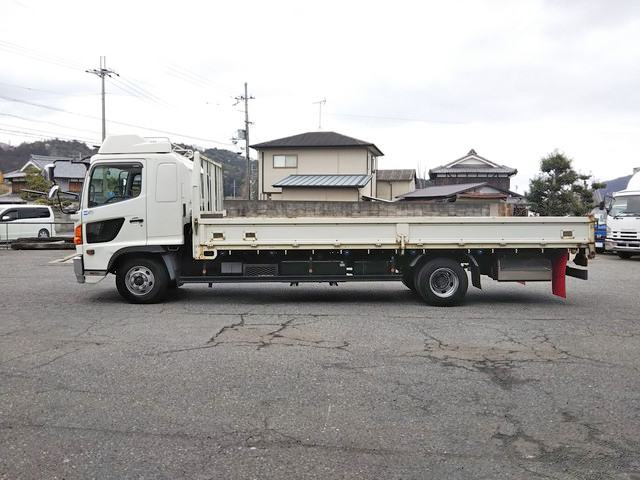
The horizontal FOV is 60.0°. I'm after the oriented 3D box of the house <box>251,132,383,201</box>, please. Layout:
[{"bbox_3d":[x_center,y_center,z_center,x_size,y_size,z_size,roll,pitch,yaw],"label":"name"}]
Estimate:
[{"bbox_3d":[0.200,-3.980,37.800,8.000,7.100,7.800,0,2,11],"label":"house"}]

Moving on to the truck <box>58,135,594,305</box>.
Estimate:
[{"bbox_3d":[0.130,-0.385,9.870,8.420,2.770,2.300,0,2,0],"label":"truck"}]

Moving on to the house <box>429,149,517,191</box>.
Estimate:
[{"bbox_3d":[15.100,-5.100,56.000,8.400,7.900,9.800,0,2,12],"label":"house"}]

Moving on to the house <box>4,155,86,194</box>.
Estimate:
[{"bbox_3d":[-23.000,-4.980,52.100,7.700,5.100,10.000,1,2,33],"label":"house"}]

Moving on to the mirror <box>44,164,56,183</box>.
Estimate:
[{"bbox_3d":[-4.180,-1.030,8.600,0.110,0.300,0.200,0,2,-5],"label":"mirror"}]

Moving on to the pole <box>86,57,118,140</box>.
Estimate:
[{"bbox_3d":[-18.400,-8.400,47.000,2.300,14.200,1.400,-1,2,-17],"label":"pole"}]

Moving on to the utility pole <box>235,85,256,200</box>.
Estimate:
[{"bbox_3d":[-6.450,-7.200,48.000,1.800,12.700,1.000,0,2,-6],"label":"utility pole"}]

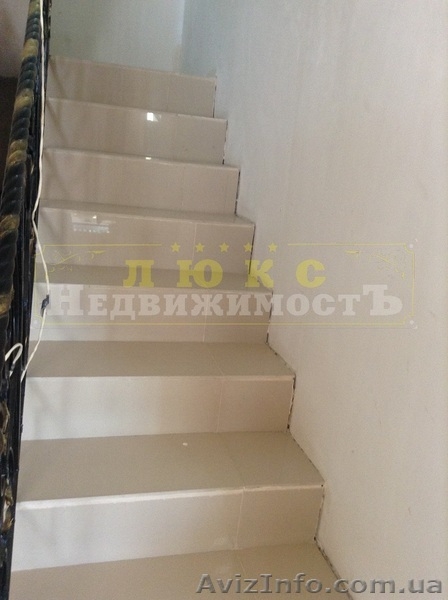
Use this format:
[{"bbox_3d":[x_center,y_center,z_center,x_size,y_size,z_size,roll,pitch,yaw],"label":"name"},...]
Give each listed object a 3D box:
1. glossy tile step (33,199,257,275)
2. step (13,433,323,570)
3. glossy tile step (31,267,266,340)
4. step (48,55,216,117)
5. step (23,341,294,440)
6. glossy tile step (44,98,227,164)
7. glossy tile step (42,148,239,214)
[{"bbox_3d":[-0.313,-0.247,2.185,0.804,0.187,0.275,2,16,-16],"label":"glossy tile step"},{"bbox_3d":[-0.160,0.515,1.552,0.789,0.180,0.273,2,17,-16],"label":"step"},{"bbox_3d":[-0.262,0.011,1.982,0.804,0.187,0.275,2,16,-16],"label":"glossy tile step"},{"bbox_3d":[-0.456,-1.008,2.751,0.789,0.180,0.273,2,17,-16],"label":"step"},{"bbox_3d":[-0.209,0.261,1.752,0.789,0.180,0.273,2,17,-16],"label":"step"},{"bbox_3d":[-0.407,-0.754,2.551,0.789,0.180,0.273,2,17,-16],"label":"glossy tile step"},{"bbox_3d":[-0.358,-0.500,2.351,0.789,0.180,0.273,2,17,-16],"label":"glossy tile step"}]

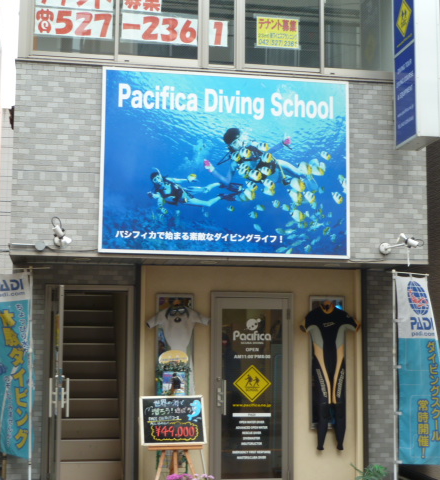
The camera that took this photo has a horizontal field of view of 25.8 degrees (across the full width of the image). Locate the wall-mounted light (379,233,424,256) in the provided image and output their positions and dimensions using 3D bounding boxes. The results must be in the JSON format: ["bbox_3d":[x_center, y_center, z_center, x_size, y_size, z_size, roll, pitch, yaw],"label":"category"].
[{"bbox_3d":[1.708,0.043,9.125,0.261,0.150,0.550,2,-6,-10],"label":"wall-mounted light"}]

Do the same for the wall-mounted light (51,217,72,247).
[{"bbox_3d":[-1.417,-0.068,8.577,0.192,0.208,0.550,2,-6,-10],"label":"wall-mounted light"}]

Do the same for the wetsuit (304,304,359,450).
[{"bbox_3d":[1.165,1.411,9.966,0.595,1.513,0.120,2,-6,-10],"label":"wetsuit"}]

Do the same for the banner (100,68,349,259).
[{"bbox_3d":[0.073,-0.712,9.150,2.399,1.743,0.080,2,-6,-10],"label":"banner"}]

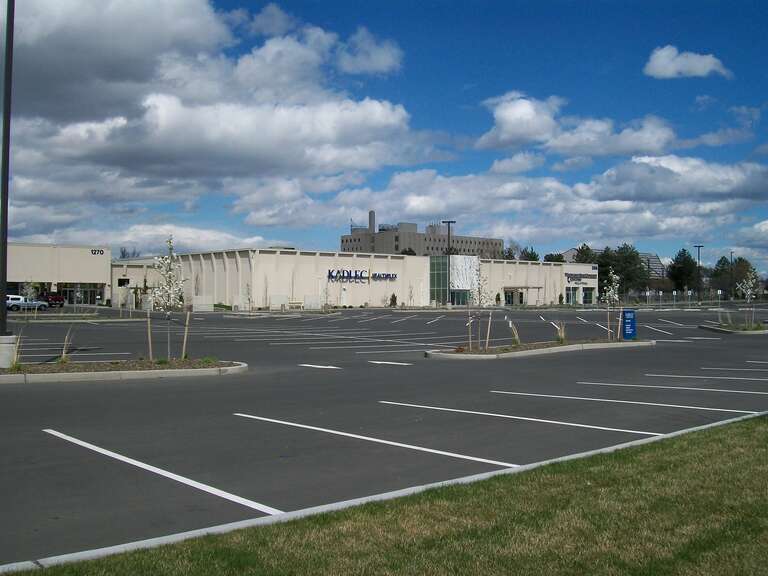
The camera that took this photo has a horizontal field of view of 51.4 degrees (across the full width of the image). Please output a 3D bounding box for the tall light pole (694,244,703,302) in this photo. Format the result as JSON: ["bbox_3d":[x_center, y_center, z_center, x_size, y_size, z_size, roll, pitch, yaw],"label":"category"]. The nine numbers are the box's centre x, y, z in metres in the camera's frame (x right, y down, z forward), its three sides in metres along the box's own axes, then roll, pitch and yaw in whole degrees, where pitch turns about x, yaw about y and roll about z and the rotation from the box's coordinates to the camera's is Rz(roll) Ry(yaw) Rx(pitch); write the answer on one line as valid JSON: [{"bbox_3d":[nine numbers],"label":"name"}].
[{"bbox_3d":[51.583,-2.296,131.000,1.550,9.700,0.600,0,-1,21],"label":"tall light pole"}]

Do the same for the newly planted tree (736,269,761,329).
[{"bbox_3d":[17.114,0.493,37.500,1.100,2.850,1.100,0,-1,25],"label":"newly planted tree"}]

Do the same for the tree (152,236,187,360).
[{"bbox_3d":[-5.264,0.258,19.600,0.850,3.050,0.850,0,-1,-15],"label":"tree"}]

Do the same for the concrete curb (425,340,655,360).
[{"bbox_3d":[5.310,1.940,25.480,9.750,0.170,2.300,0,-1,-41],"label":"concrete curb"}]

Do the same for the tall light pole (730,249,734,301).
[{"bbox_3d":[69.813,-2.504,160.000,0.800,10.100,0.600,0,-1,24],"label":"tall light pole"}]

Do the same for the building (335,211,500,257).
[{"bbox_3d":[18.600,-13.700,360.000,79.000,36.000,23.000,0,-1,-39],"label":"building"}]

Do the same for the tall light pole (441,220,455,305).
[{"bbox_3d":[7.473,-2.942,94.000,1.600,10.000,0.600,0,-1,5],"label":"tall light pole"}]

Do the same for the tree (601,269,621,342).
[{"bbox_3d":[8.025,0.549,28.300,0.750,2.650,0.750,0,-1,16],"label":"tree"}]

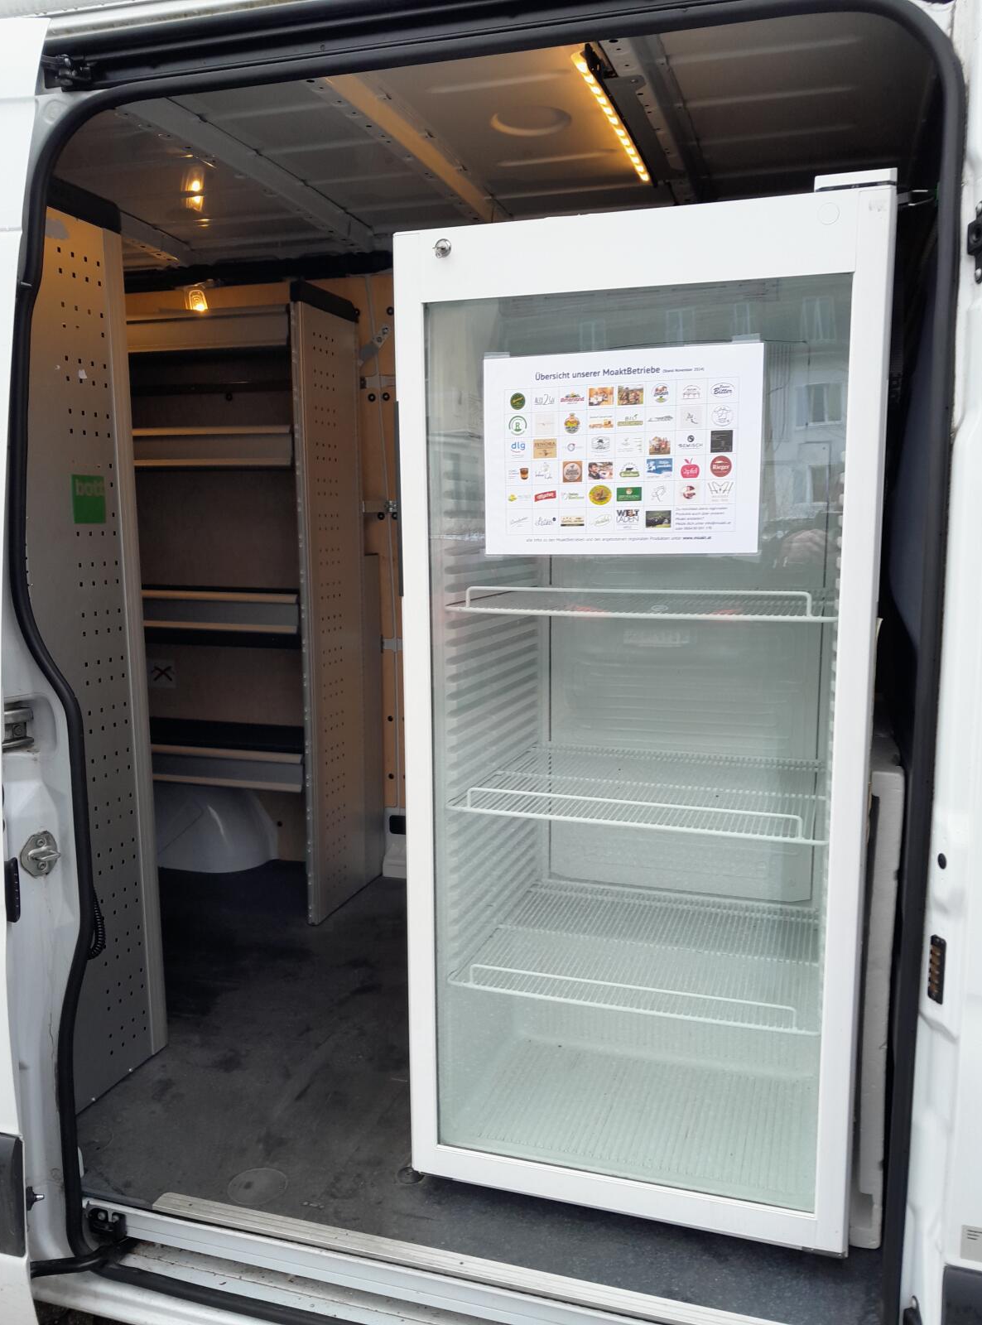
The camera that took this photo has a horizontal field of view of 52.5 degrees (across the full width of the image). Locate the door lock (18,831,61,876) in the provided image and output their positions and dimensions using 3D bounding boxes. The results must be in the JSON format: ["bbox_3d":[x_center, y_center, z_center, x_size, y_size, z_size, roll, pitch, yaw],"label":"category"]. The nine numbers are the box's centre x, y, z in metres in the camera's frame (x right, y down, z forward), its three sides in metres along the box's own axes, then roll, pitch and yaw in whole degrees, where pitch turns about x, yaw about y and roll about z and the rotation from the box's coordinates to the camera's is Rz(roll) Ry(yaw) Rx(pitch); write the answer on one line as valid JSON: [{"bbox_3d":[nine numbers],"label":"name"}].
[{"bbox_3d":[-0.731,0.312,1.618,0.034,0.071,0.061,7,11,41],"label":"door lock"}]

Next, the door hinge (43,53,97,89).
[{"bbox_3d":[-0.612,-0.860,1.448,0.063,0.042,0.058,2,8,16],"label":"door hinge"}]

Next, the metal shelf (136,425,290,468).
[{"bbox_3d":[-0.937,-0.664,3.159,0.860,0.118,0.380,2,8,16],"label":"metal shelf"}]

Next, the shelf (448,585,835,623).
[{"bbox_3d":[0.301,-0.130,1.862,0.640,0.047,0.500,2,8,16],"label":"shelf"}]

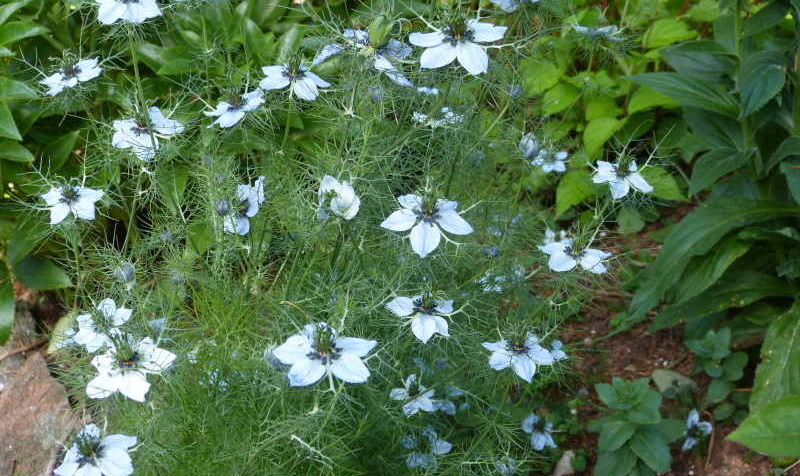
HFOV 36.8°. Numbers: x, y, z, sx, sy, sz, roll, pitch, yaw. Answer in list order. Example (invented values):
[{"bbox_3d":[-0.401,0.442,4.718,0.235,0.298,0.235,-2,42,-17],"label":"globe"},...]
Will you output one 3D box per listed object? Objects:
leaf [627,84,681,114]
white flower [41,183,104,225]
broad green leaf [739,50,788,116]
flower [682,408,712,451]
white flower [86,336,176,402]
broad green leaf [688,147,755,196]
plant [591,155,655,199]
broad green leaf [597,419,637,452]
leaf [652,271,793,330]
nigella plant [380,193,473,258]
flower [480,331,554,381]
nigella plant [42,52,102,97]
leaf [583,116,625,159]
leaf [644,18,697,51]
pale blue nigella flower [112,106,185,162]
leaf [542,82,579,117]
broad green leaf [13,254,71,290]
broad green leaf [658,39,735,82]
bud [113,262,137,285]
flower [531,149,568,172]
[{"bbox_3d":[0.255,-0.139,1.200,0.056,0.018,0.042,3,39,8],"label":"leaf"},{"bbox_3d":[-0.237,-0.025,0.870,0.045,0.019,0.045,0,37,0],"label":"white flower"},{"bbox_3d":[0.278,-0.118,0.920,0.036,0.022,0.060,29,69,20],"label":"broad green leaf"},{"bbox_3d":[0.223,0.143,0.900,0.027,0.016,0.032,-7,52,9],"label":"flower"},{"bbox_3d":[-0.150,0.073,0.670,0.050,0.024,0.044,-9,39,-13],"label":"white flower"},{"bbox_3d":[0.334,-0.069,1.250,0.088,0.020,0.042,-34,41,-17],"label":"broad green leaf"},{"bbox_3d":[0.172,-0.047,0.930,0.046,0.020,0.041,7,44,10],"label":"plant"},{"bbox_3d":[0.157,0.143,0.870,0.026,0.008,0.034,32,60,30],"label":"broad green leaf"},{"bbox_3d":[0.268,0.052,1.000,0.125,0.030,0.045,-14,34,-5],"label":"leaf"},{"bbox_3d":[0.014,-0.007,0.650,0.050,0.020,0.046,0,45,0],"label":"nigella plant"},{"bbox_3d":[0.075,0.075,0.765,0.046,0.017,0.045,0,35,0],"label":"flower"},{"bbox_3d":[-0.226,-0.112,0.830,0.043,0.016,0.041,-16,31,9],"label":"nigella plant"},{"bbox_3d":[0.186,-0.092,1.100,0.034,0.012,0.050,29,61,27],"label":"leaf"},{"bbox_3d":[0.275,-0.207,1.220,0.055,0.018,0.042,3,39,8],"label":"leaf"},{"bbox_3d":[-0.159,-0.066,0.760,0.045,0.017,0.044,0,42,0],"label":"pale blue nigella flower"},{"bbox_3d":[0.195,-0.167,1.450,0.051,0.015,0.039,-40,70,-11],"label":"leaf"},{"bbox_3d":[-0.283,0.027,0.950,0.050,0.012,0.034,14,37,10],"label":"broad green leaf"},{"bbox_3d":[0.303,-0.179,1.220,0.079,0.016,0.047,8,64,13],"label":"broad green leaf"},{"bbox_3d":[-0.181,0.023,0.790,0.015,0.015,0.015,-7,33,4],"label":"bud"},{"bbox_3d":[0.124,-0.065,1.000,0.032,0.014,0.028,4,43,7],"label":"flower"}]

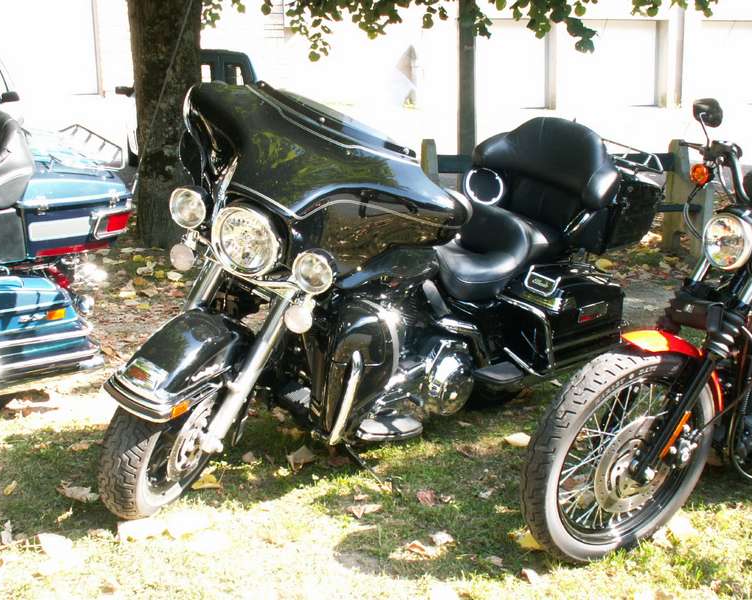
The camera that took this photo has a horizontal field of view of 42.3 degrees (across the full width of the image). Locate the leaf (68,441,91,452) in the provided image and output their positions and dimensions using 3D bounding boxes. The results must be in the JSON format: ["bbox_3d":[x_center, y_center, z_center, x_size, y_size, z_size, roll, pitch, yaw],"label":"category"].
[{"bbox_3d":[-1.109,0.547,3.628,0.076,0.016,0.054,-5,15,-18],"label":"leaf"}]

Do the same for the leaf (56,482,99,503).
[{"bbox_3d":[-0.973,0.628,3.165,0.135,0.035,0.090,-1,10,0],"label":"leaf"}]

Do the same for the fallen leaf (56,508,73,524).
[{"bbox_3d":[-0.993,0.690,3.093,0.055,0.028,0.070,-5,11,-18],"label":"fallen leaf"}]

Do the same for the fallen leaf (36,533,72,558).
[{"bbox_3d":[-0.913,0.697,2.757,0.105,0.035,0.110,-1,10,0],"label":"fallen leaf"}]

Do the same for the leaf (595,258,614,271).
[{"bbox_3d":[1.550,-0.241,6.583,0.128,0.053,0.118,3,15,13],"label":"leaf"}]

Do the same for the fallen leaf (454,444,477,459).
[{"bbox_3d":[0.324,0.549,3.515,0.080,0.025,0.075,-1,10,0],"label":"fallen leaf"}]

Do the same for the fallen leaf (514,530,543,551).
[{"bbox_3d":[0.443,0.698,2.817,0.082,0.025,0.080,0,10,9],"label":"fallen leaf"}]

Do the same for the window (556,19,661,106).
[{"bbox_3d":[5.115,-5.226,21.445,2.550,1.930,0.100,-5,11,-18],"label":"window"}]

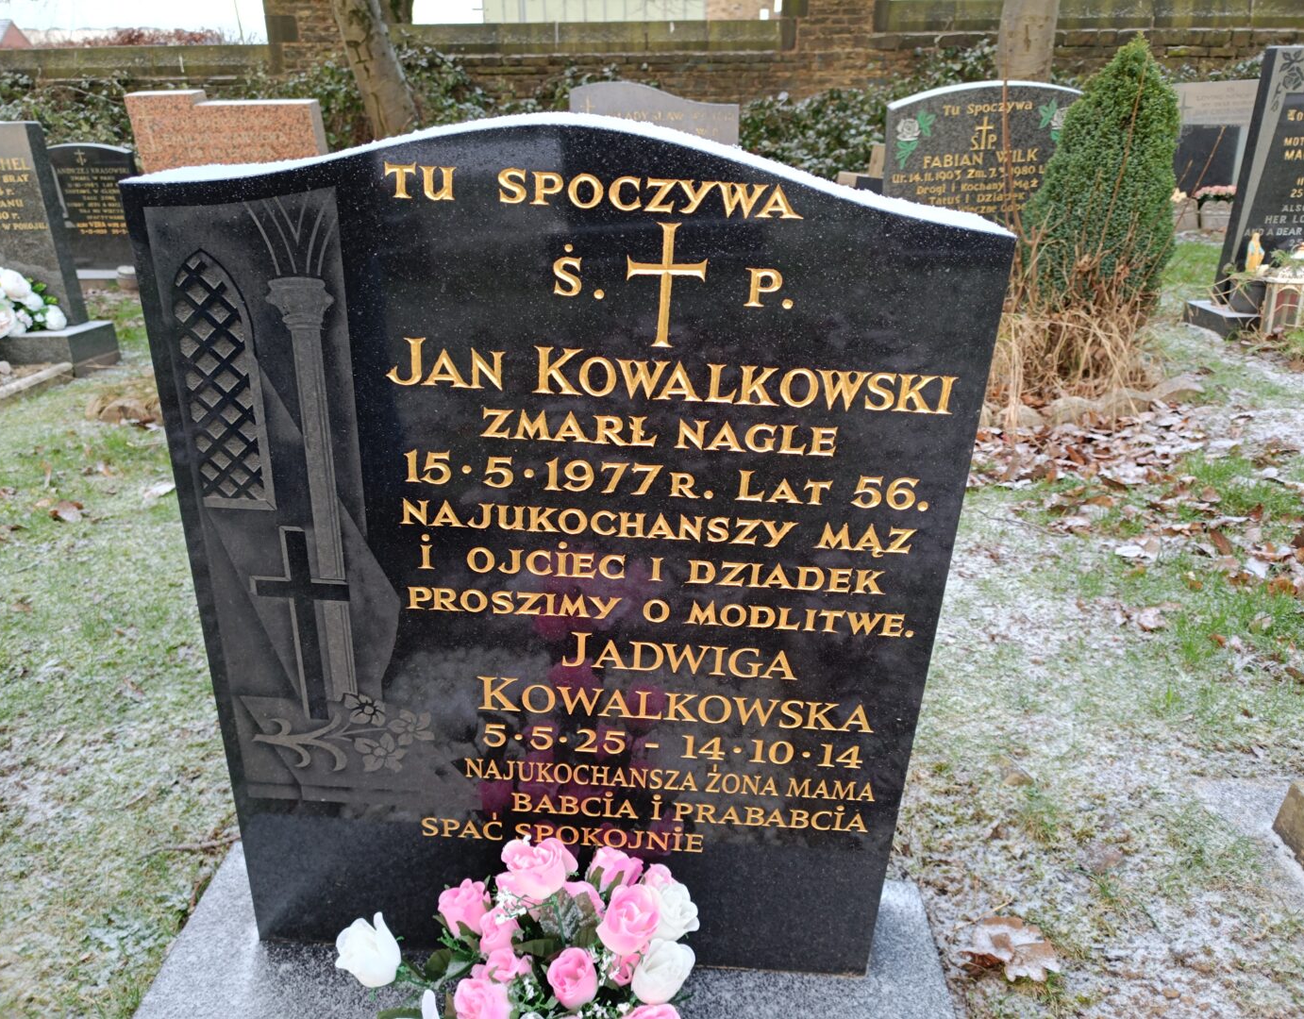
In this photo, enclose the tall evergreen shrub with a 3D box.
[{"bbox_3d":[1.607,-1.100,3.302,0.560,1.000,0.560,0,23,0],"label":"tall evergreen shrub"}]

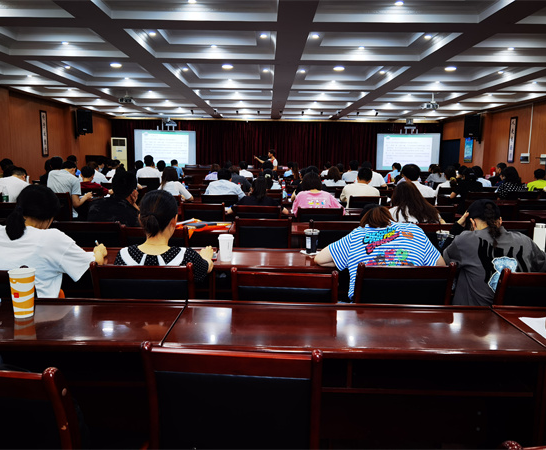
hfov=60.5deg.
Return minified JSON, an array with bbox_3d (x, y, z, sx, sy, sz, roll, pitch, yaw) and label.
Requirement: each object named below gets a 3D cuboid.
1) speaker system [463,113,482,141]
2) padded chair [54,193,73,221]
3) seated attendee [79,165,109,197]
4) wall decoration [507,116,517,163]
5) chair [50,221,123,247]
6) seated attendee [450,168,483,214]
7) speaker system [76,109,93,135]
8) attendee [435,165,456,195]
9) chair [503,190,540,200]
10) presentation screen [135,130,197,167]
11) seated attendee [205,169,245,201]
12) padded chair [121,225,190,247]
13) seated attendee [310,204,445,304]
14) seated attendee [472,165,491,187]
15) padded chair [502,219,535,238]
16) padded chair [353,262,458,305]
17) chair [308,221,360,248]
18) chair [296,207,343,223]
[{"bbox_3d":[5.945,-2.929,13.961,0.440,0.700,0.420,3,15,15],"label":"speaker system"},{"bbox_3d":[-2.868,0.031,6.414,0.480,0.930,0.550,1,8,-1],"label":"padded chair"},{"bbox_3d":[-2.839,-0.298,7.509,0.520,1.274,0.750,2,8,9],"label":"seated attendee"},{"bbox_3d":[6.876,-2.429,13.408,0.040,1.320,0.360,1,9,0],"label":"wall decoration"},{"bbox_3d":[-1.326,0.380,3.585,0.450,0.875,0.500,1,8,-1],"label":"chair"},{"bbox_3d":[2.621,-0.149,6.461,0.500,1.210,0.750,-1,9,-9],"label":"seated attendee"},{"bbox_3d":[-5.606,-3.082,13.978,0.440,0.700,0.420,-1,15,-16],"label":"speaker system"},{"bbox_3d":[2.955,-0.339,8.002,0.490,1.265,0.734,1,8,0],"label":"attendee"},{"bbox_3d":[3.507,-0.043,6.917,0.520,0.890,0.540,1,8,0],"label":"chair"},{"bbox_3d":[-3.343,-2.343,14.486,1.920,1.140,0.100,-2,9,-18],"label":"presentation screen"},{"bbox_3d":[-0.667,-0.131,6.440,0.540,1.289,0.750,1,8,4],"label":"seated attendee"},{"bbox_3d":[-0.812,0.415,3.491,0.470,0.920,0.530,1,9,0],"label":"padded chair"},{"bbox_3d":[0.582,0.438,2.592,0.718,1.088,0.800,1,8,-1],"label":"seated attendee"},{"bbox_3d":[3.781,-0.440,8.759,0.480,1.340,0.720,1,8,-1],"label":"seated attendee"},{"bbox_3d":[1.802,0.370,3.925,0.520,0.890,0.540,1,8,0],"label":"padded chair"},{"bbox_3d":[0.586,0.572,2.426,0.520,0.890,0.540,0,8,-5],"label":"padded chair"},{"bbox_3d":[0.500,0.376,3.763,0.450,0.875,0.500,1,8,-1],"label":"chair"},{"bbox_3d":[0.446,0.254,4.796,0.490,0.898,0.551,1,8,0],"label":"chair"}]

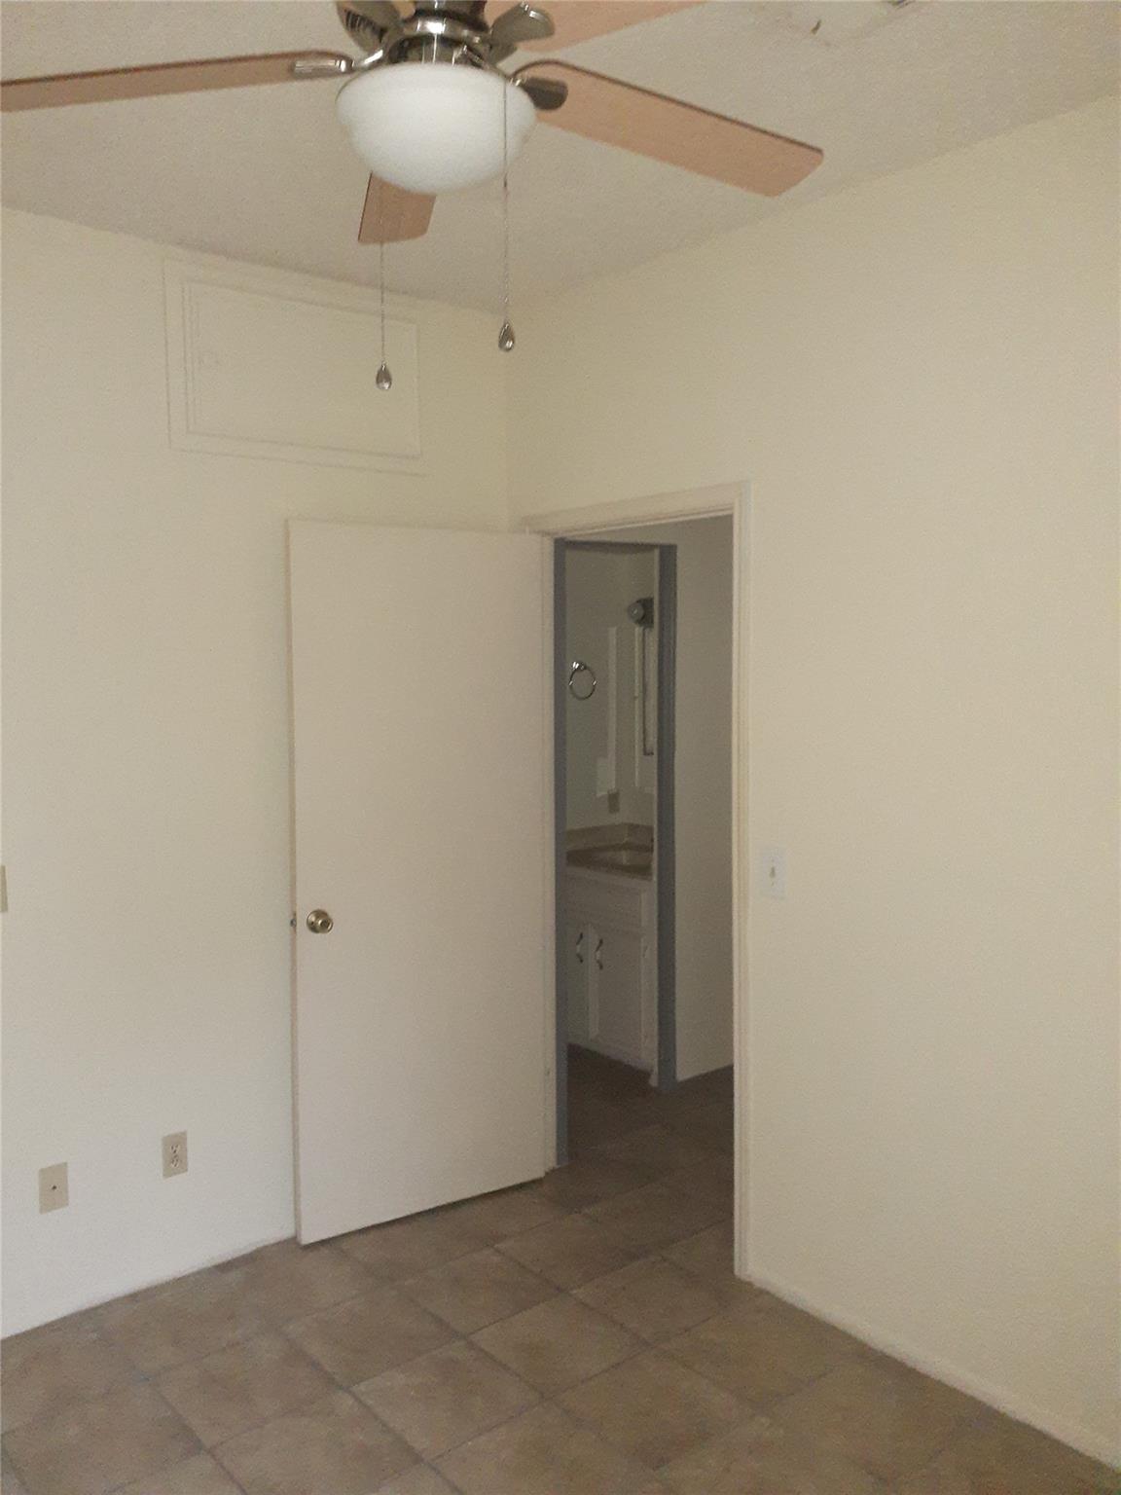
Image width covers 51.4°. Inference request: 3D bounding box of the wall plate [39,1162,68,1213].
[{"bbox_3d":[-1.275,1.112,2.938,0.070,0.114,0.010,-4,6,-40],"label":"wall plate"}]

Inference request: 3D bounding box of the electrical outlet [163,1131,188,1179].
[{"bbox_3d":[-1.035,1.098,3.139,0.070,0.114,0.010,-4,6,-40],"label":"electrical outlet"}]

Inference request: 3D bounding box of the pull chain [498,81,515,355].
[{"bbox_3d":[-0.068,-0.667,1.466,0.020,0.330,0.020,-1,5,-5],"label":"pull chain"}]

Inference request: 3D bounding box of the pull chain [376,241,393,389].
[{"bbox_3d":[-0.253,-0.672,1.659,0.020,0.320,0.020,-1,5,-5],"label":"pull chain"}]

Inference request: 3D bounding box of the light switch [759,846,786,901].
[{"bbox_3d":[0.538,0.324,2.984,0.018,0.122,0.078,-4,6,-40],"label":"light switch"}]

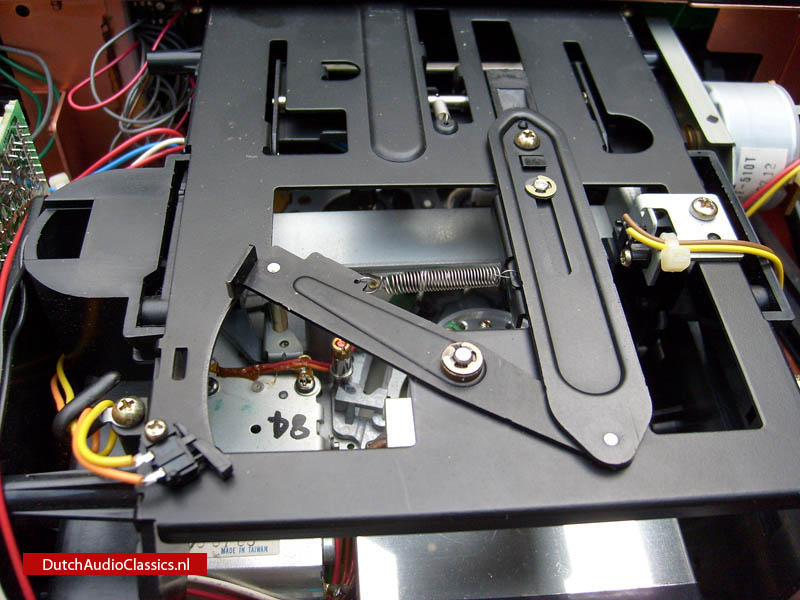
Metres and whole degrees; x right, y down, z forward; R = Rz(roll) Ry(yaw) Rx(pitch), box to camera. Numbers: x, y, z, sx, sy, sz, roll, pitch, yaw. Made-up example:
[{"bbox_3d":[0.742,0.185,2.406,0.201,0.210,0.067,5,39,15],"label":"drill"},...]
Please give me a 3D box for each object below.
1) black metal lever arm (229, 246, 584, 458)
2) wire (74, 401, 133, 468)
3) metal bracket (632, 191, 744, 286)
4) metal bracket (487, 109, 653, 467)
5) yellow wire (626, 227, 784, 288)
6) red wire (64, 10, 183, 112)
[{"bbox_3d":[0.005,0.009,0.150,0.083,0.006,0.019,26,54,17],"label":"black metal lever arm"},{"bbox_3d":[-0.049,0.023,0.133,0.009,0.007,0.013,-19,54,-18],"label":"wire"},{"bbox_3d":[0.062,-0.013,0.179,0.021,0.009,0.021,-2,51,-5],"label":"metal bracket"},{"bbox_3d":[0.033,-0.009,0.166,0.018,0.004,0.095,-2,51,-5],"label":"metal bracket"},{"bbox_3d":[0.063,-0.008,0.172,0.032,0.008,0.013,-2,51,-5],"label":"yellow wire"},{"bbox_3d":[-0.078,-0.073,0.243,0.012,0.012,0.051,24,53,15],"label":"red wire"}]

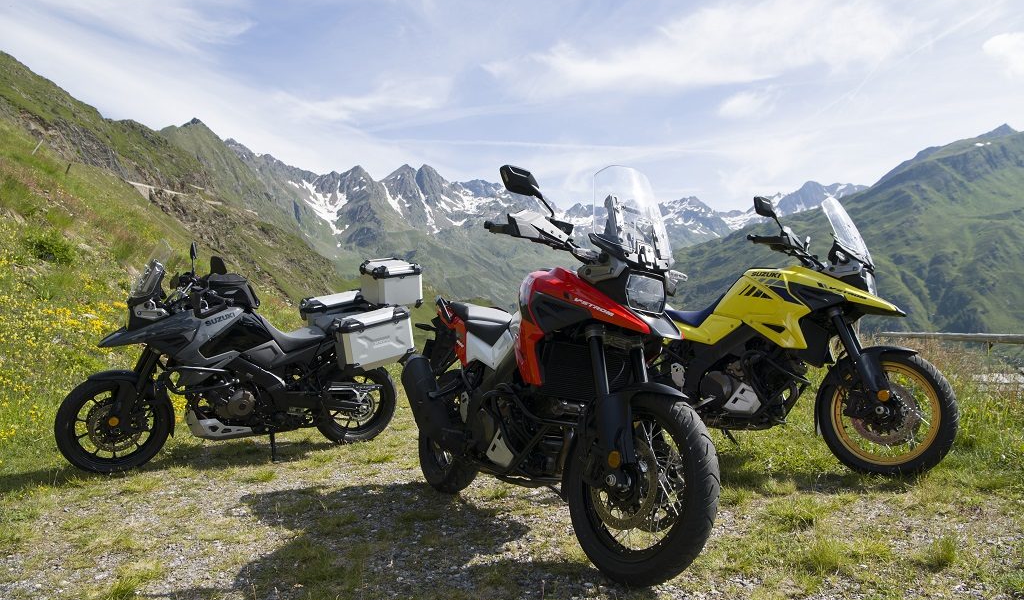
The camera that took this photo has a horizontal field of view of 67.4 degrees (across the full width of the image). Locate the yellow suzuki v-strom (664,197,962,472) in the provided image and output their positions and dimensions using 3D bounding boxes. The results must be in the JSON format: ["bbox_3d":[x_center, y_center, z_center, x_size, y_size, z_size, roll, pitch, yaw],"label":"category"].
[{"bbox_3d":[1.315,0.173,4.478,2.275,1.521,0.930,-2,-14,41],"label":"yellow suzuki v-strom"}]

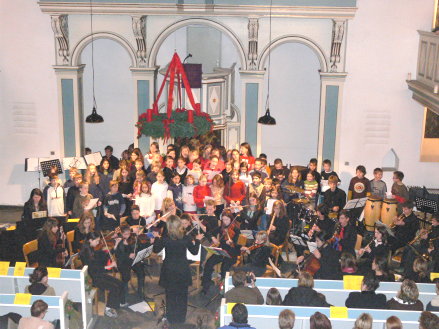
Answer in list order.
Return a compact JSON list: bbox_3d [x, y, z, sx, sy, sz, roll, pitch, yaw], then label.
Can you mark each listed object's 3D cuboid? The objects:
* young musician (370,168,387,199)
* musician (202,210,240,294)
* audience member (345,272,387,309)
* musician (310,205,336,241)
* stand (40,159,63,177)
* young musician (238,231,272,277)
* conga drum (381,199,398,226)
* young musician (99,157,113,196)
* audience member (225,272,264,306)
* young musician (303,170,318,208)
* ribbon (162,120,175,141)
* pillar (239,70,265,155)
[{"bbox_3d":[3.368,0.705,13.941,0.420,1.280,0.300,0,14,-2],"label":"young musician"},{"bbox_3d":[0.007,1.431,10.778,0.520,1.290,0.750,13,19,39],"label":"musician"},{"bbox_3d":[1.871,1.963,8.354,0.540,1.320,0.720,1,12,2],"label":"audience member"},{"bbox_3d":[1.659,1.319,11.257,0.750,1.260,0.520,-7,16,-29],"label":"musician"},{"bbox_3d":[-3.634,0.505,14.068,0.500,1.360,0.450,4,15,12],"label":"stand"},{"bbox_3d":[0.467,1.608,10.072,0.750,1.240,0.520,0,12,-3],"label":"young musician"},{"bbox_3d":[3.676,1.074,13.942,0.370,0.690,0.370,1,14,0],"label":"conga drum"},{"bbox_3d":[-2.345,0.651,13.353,0.420,1.530,0.300,-1,12,-8],"label":"young musician"},{"bbox_3d":[0.329,1.999,8.876,0.540,1.320,0.720,2,14,5],"label":"audience member"},{"bbox_3d":[1.923,0.800,13.517,0.360,1.360,0.270,1,14,2],"label":"young musician"},{"bbox_3d":[-0.799,-0.541,10.135,0.190,0.360,0.090,5,15,14],"label":"ribbon"},{"bbox_3d":[0.737,-0.486,14.579,0.580,3.220,0.560,2,12,3],"label":"pillar"}]

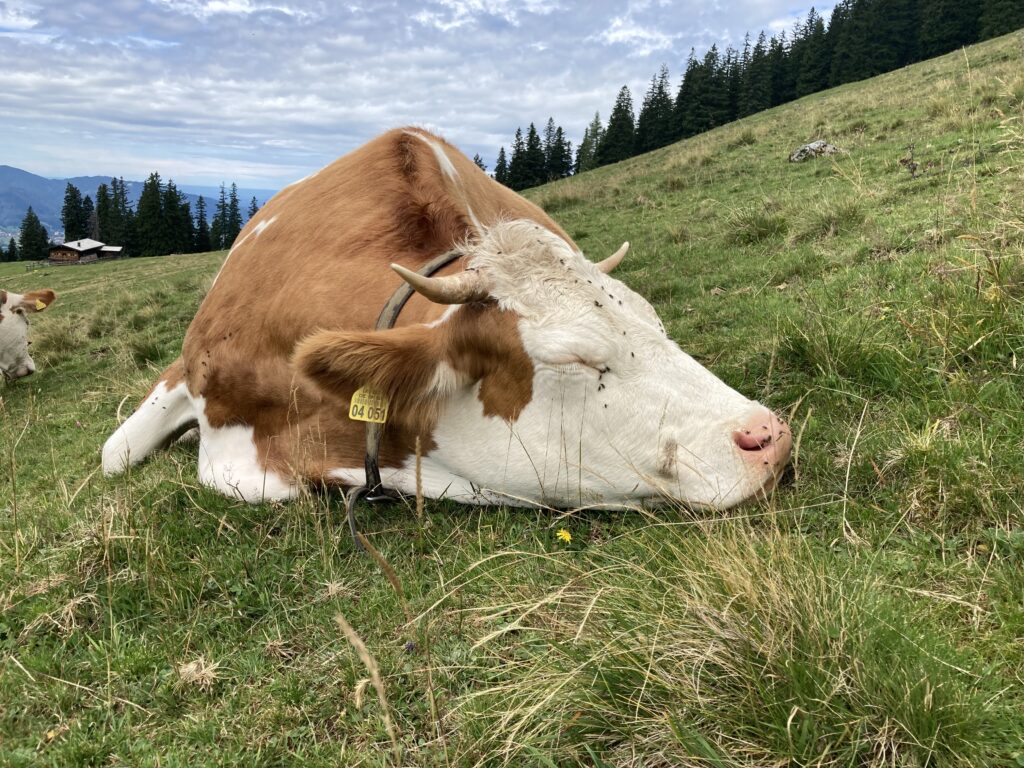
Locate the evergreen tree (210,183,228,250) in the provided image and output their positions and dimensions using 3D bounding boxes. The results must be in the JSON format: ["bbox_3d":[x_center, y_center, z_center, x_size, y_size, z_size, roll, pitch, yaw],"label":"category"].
[{"bbox_3d":[-78.395,-44.809,222.000,4.622,17.891,4.622,3,13,0],"label":"evergreen tree"}]

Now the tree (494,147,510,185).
[{"bbox_3d":[-2.546,-57.994,222.000,4.154,10.904,4.154,3,13,0],"label":"tree"}]

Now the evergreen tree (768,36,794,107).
[{"bbox_3d":[29.881,-34.613,92.000,2.743,7.270,2.743,3,13,0],"label":"evergreen tree"}]

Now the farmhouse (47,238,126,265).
[{"bbox_3d":[-111.837,-35.051,219.026,13.078,5.300,19.905,0,14,-10],"label":"farmhouse"}]

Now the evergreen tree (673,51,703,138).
[{"bbox_3d":[38.986,-64.196,184.000,6.149,18.571,6.149,3,13,0],"label":"evergreen tree"}]

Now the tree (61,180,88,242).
[{"bbox_3d":[-119.371,-44.781,226.000,7.176,19.836,7.176,3,13,0],"label":"tree"}]

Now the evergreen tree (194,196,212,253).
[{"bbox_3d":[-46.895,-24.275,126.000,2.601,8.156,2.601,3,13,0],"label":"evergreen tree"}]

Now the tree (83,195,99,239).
[{"bbox_3d":[-116.590,-44.027,229.731,4.715,16.650,4.715,-4,15,-26],"label":"tree"}]

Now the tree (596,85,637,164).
[{"bbox_3d":[23.718,-58.348,188.000,8.699,17.397,8.699,3,13,0],"label":"tree"}]

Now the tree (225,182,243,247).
[{"bbox_3d":[-77.866,-47.158,232.212,5.046,18.170,5.046,-1,14,-18],"label":"tree"}]

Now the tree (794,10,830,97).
[{"bbox_3d":[62.400,-68.626,172.000,6.812,17.367,6.812,3,13,0],"label":"tree"}]

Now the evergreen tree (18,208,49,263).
[{"bbox_3d":[-68.218,-21.483,118.000,4.331,7.166,4.331,3,13,0],"label":"evergreen tree"}]

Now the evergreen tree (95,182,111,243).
[{"bbox_3d":[-112.445,-45.318,228.000,4.541,19.739,4.541,3,13,0],"label":"evergreen tree"}]

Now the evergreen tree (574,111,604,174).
[{"bbox_3d":[18.656,-58.713,202.000,6.549,14.316,6.549,3,13,0],"label":"evergreen tree"}]

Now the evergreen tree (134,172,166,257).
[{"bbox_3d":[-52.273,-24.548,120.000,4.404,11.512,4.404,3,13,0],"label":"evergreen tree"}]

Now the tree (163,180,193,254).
[{"bbox_3d":[-93.718,-46.553,232.827,8.433,20.710,8.433,-2,14,-22],"label":"tree"}]

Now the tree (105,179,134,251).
[{"bbox_3d":[-105.725,-45.276,224.479,7.317,21.290,7.317,-3,15,-25],"label":"tree"}]

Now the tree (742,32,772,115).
[{"bbox_3d":[52.758,-66.411,178.000,5.873,17.059,5.873,3,13,0],"label":"tree"}]

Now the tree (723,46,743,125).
[{"bbox_3d":[48.982,-66.220,184.000,4.000,16.422,4.000,3,13,0],"label":"tree"}]

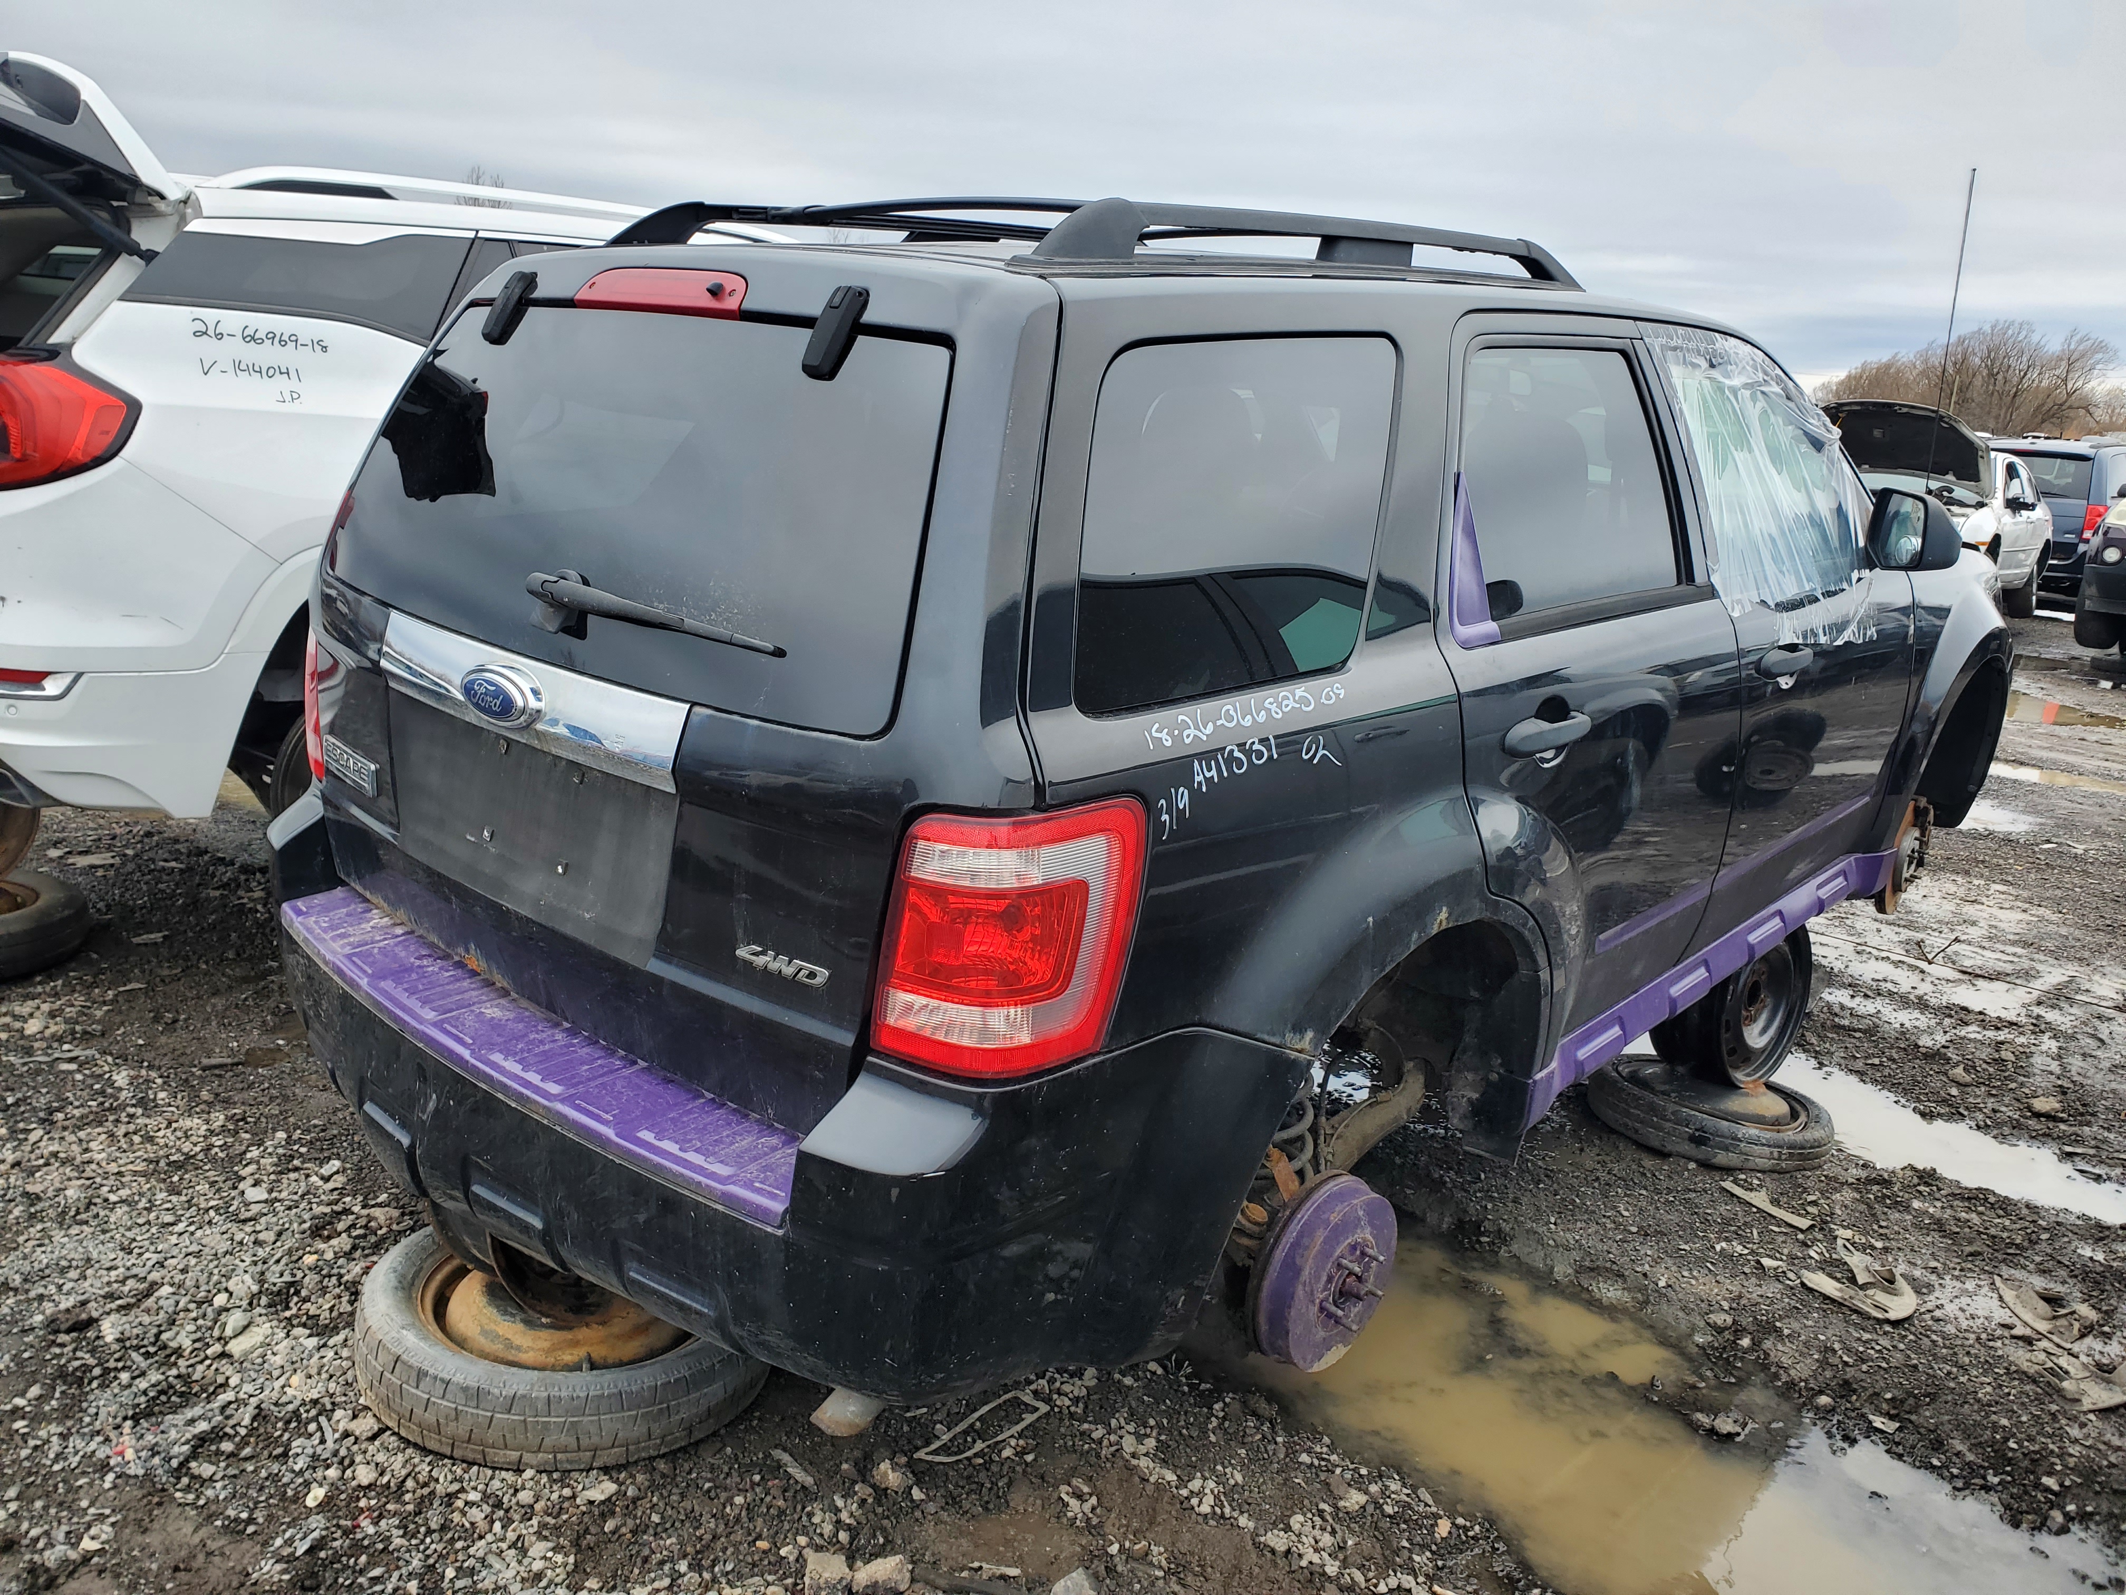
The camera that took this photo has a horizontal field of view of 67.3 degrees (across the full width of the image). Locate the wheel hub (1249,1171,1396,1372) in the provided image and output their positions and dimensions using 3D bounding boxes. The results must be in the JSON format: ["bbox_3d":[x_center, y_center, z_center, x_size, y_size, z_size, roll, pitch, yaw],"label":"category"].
[{"bbox_3d":[0.384,0.682,2.266,0.105,0.275,0.275,17,22,39],"label":"wheel hub"}]

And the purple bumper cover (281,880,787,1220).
[{"bbox_3d":[-0.727,0.294,2.046,1.210,0.085,0.130,17,22,39],"label":"purple bumper cover"}]

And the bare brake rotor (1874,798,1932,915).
[{"bbox_3d":[2.171,0.158,4.110,0.075,0.302,0.302,17,22,39],"label":"bare brake rotor"}]

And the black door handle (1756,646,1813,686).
[{"bbox_3d":[1.342,-0.244,2.966,0.060,0.052,0.210,17,21,39],"label":"black door handle"}]

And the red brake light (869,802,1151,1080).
[{"bbox_3d":[-0.056,0.135,1.604,0.230,0.290,0.175,14,20,33],"label":"red brake light"}]

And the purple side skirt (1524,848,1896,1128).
[{"bbox_3d":[1.358,0.313,3.244,0.100,0.150,1.850,17,21,39],"label":"purple side skirt"}]

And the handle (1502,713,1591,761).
[{"bbox_3d":[0.676,-0.086,2.225,0.060,0.052,0.210,17,21,39],"label":"handle"}]

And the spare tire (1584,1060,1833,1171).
[{"bbox_3d":[1.462,0.727,3.633,0.535,0.115,0.535,17,20,39],"label":"spare tire"}]

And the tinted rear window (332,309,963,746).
[{"bbox_3d":[-0.582,-0.401,1.972,1.230,0.445,0.085,17,-4,39],"label":"tinted rear window"}]

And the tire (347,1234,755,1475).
[{"bbox_3d":[-0.779,0.835,2.533,0.630,0.142,0.630,8,10,0],"label":"tire"}]

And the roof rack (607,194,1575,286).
[{"bbox_3d":[0.091,-0.883,2.589,0.920,0.120,1.450,17,22,39],"label":"roof rack"}]

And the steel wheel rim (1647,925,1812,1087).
[{"bbox_3d":[1.672,0.491,4.002,0.420,0.420,0.200,-7,12,-33],"label":"steel wheel rim"}]

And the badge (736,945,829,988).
[{"bbox_3d":[-0.295,0.178,1.687,0.120,0.027,0.010,14,14,31],"label":"badge"}]

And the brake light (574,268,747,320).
[{"bbox_3d":[-0.514,-0.641,2.024,0.355,0.065,0.055,17,21,39],"label":"brake light"}]

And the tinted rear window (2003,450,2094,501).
[{"bbox_3d":[9.893,-3.264,16.300,1.250,0.470,0.160,16,20,39],"label":"tinted rear window"}]

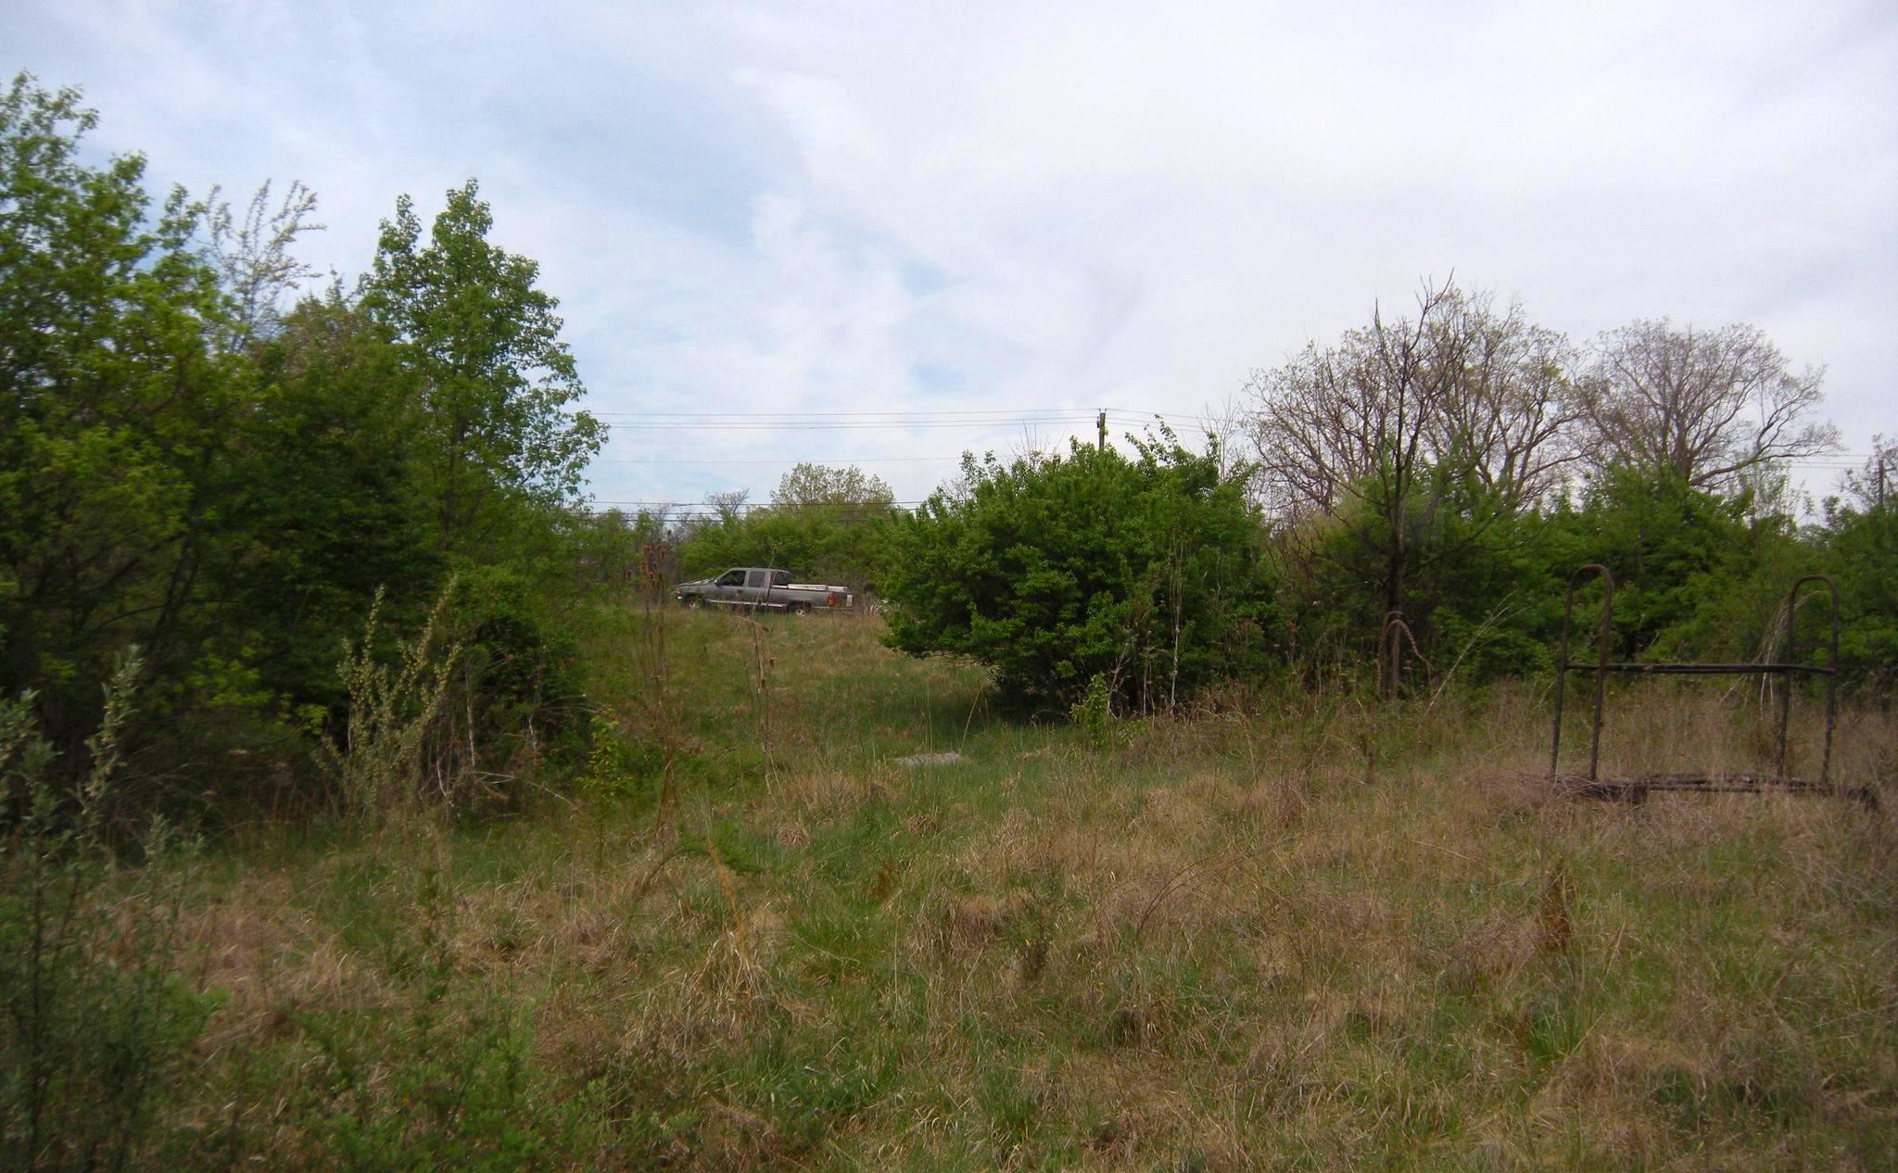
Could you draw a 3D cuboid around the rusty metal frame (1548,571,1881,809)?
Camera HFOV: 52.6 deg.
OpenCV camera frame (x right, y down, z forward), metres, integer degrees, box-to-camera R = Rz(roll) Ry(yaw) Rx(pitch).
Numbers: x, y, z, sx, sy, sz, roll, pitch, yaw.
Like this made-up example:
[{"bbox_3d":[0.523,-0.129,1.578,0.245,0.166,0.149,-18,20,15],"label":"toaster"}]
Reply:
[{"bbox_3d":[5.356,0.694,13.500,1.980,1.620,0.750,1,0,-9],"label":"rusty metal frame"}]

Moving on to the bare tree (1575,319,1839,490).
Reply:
[{"bbox_3d":[27.666,-4.002,70.000,9.628,11.521,9.628,0,0,0],"label":"bare tree"}]

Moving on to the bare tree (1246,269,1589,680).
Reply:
[{"bbox_3d":[6.429,-1.382,26.500,4.443,5.774,4.200,0,0,0],"label":"bare tree"}]

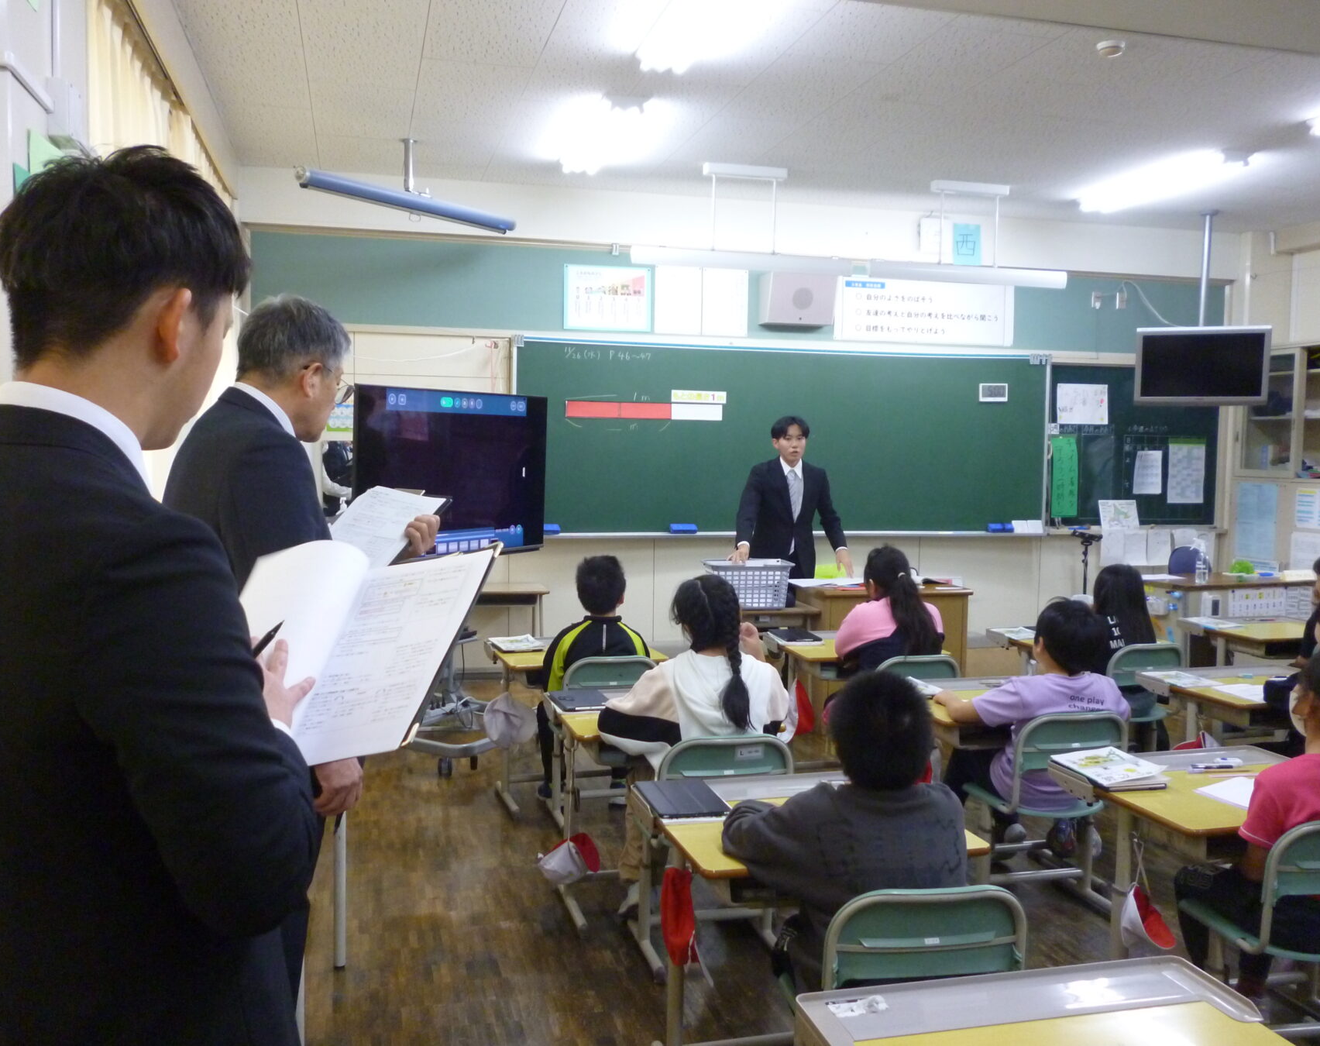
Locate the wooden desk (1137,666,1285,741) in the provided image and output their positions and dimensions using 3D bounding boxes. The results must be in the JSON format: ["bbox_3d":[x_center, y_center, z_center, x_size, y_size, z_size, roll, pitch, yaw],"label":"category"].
[{"bbox_3d":[2.235,0.906,4.245,0.670,0.600,0.560,0,4,-13],"label":"wooden desk"}]

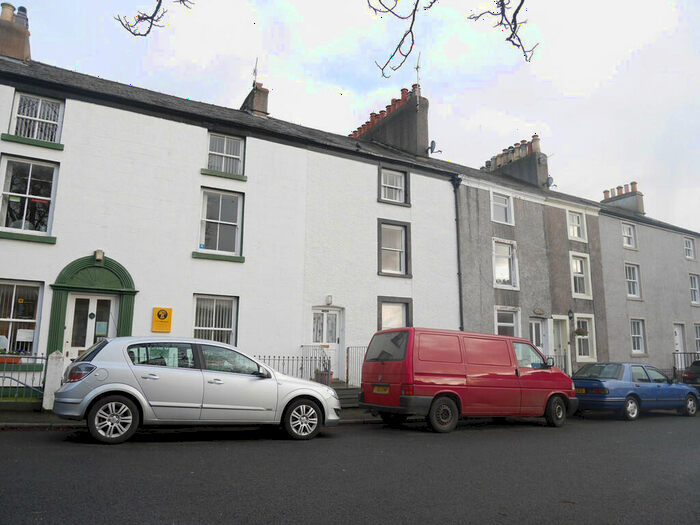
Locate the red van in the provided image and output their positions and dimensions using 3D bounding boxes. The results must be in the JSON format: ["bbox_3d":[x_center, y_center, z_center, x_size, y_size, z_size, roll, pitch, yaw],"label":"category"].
[{"bbox_3d":[2.720,2.535,10.670,4.700,1.940,1.880,7,-12,-25],"label":"red van"}]

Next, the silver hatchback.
[{"bbox_3d":[-2.152,1.991,7.812,4.250,1.460,1.780,8,-13,-23],"label":"silver hatchback"}]

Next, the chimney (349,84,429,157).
[{"bbox_3d":[1.727,-5.285,21.483,0.589,3.339,5.000,6,-12,-27],"label":"chimney"}]

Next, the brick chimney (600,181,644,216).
[{"bbox_3d":[16.096,-3.568,28.764,0.754,2.122,2.141,7,-13,-32],"label":"brick chimney"}]

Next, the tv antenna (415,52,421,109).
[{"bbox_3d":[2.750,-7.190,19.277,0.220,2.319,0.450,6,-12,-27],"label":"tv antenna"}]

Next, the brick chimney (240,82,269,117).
[{"bbox_3d":[-3.927,-6.243,19.755,0.587,1.629,2.000,6,-12,-27],"label":"brick chimney"}]

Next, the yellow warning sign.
[{"bbox_3d":[-4.510,1.397,11.654,0.431,0.562,0.040,6,-12,-27],"label":"yellow warning sign"}]

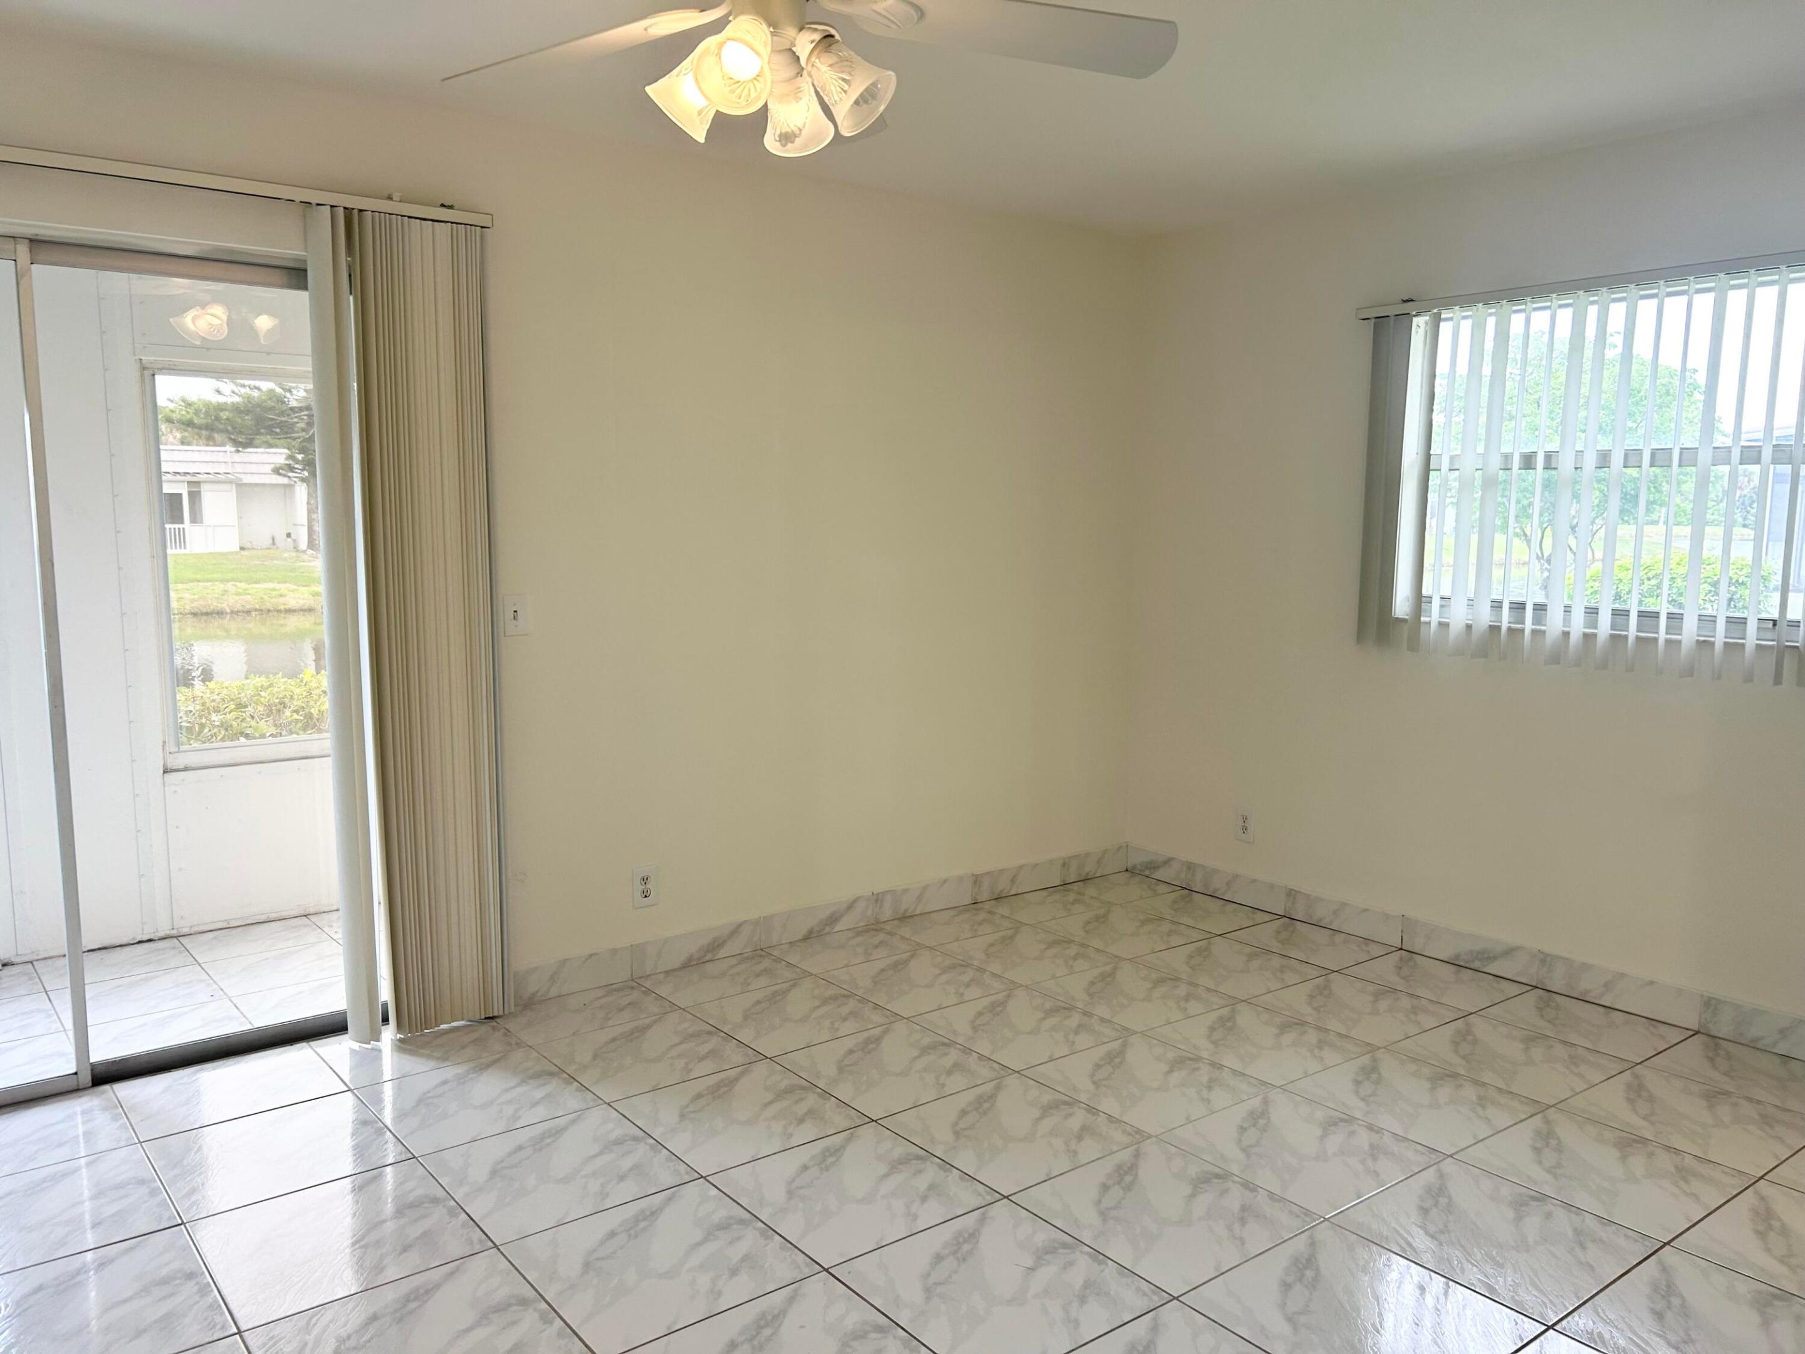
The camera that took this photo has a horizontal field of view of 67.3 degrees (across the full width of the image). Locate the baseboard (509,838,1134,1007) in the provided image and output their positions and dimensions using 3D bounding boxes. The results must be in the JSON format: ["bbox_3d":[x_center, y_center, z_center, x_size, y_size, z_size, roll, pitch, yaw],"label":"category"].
[{"bbox_3d":[-0.112,0.801,4.634,2.564,0.111,0.016,-4,8,-38],"label":"baseboard"}]

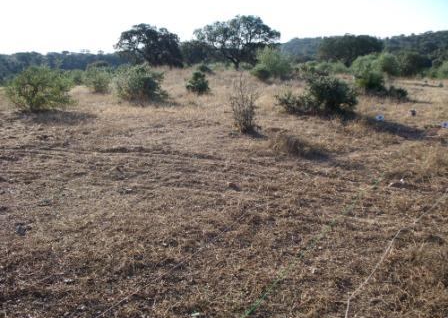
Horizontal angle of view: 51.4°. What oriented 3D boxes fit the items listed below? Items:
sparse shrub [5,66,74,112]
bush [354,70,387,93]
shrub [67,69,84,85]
[{"bbox_3d":[-5.671,-2.169,14.171,2.065,1.323,1.755,0,12,0],"label":"sparse shrub"},{"bbox_3d":[6.805,-3.601,21.526,1.434,1.050,1.219,0,12,0],"label":"bush"},{"bbox_3d":[-9.009,-4.947,28.167,1.056,0.911,0.950,0,12,0],"label":"shrub"}]

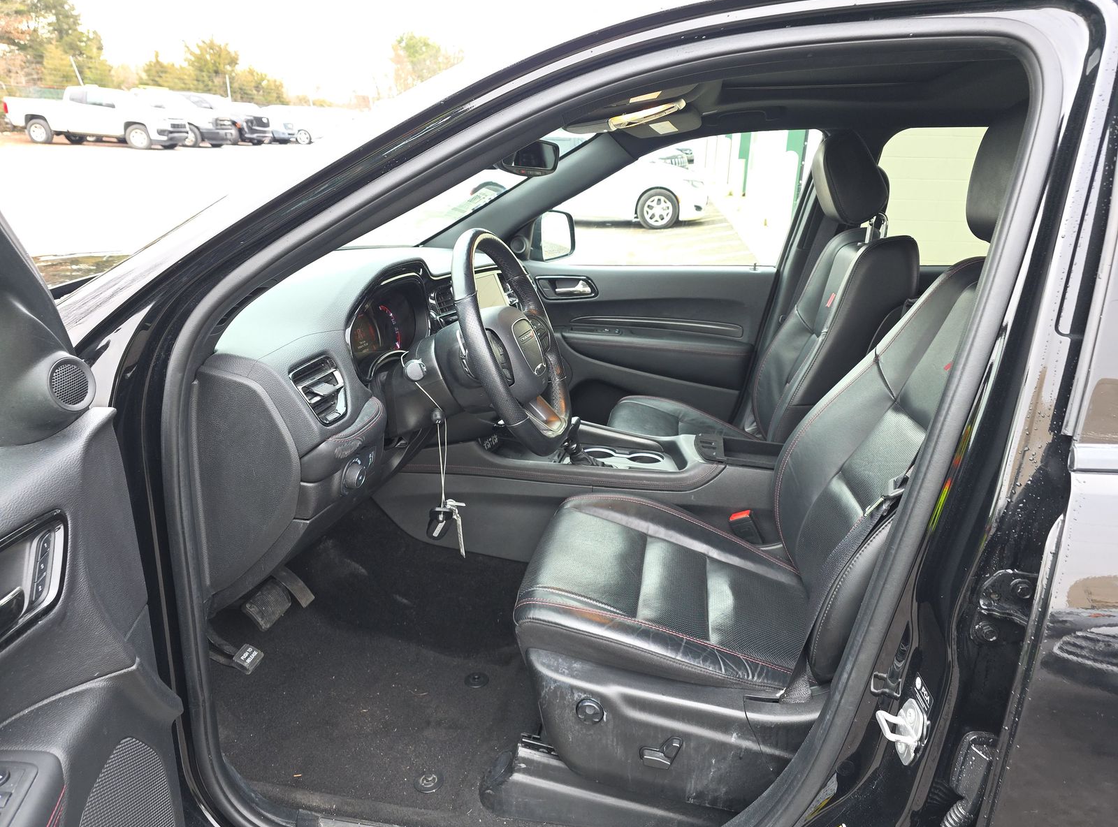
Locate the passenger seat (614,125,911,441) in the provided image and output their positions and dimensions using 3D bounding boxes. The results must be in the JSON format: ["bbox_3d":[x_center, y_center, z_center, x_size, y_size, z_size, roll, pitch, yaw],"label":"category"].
[{"bbox_3d":[0.482,-0.183,1.899,0.720,1.030,0.540,6,21,9],"label":"passenger seat"}]

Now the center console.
[{"bbox_3d":[0.123,0.144,1.680,1.050,0.370,0.260,6,21,9],"label":"center console"}]

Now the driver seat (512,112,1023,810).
[{"bbox_3d":[0.365,0.079,1.181,0.825,1.060,0.545,6,21,9],"label":"driver seat"}]

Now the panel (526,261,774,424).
[{"bbox_3d":[0.198,-0.199,2.325,0.860,0.560,0.150,6,21,9],"label":"panel"}]

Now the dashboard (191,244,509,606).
[{"bbox_3d":[-0.364,-0.173,1.656,0.500,0.470,1.490,6,21,9],"label":"dashboard"}]

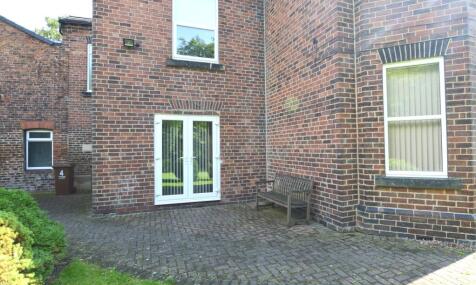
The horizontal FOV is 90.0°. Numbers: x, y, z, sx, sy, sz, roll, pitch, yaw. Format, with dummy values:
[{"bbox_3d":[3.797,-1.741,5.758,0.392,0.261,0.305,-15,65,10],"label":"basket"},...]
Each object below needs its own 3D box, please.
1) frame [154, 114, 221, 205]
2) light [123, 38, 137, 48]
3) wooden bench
[{"bbox_3d":[-1.183,0.399,5.755,1.540,2.090,0.100,0,-1,-18],"label":"frame"},{"bbox_3d":[-2.411,-2.192,5.268,0.250,0.170,0.140,0,-1,-18],"label":"light"},{"bbox_3d":[0.935,1.103,5.061,0.550,0.850,1.450,0,-1,-18],"label":"wooden bench"}]

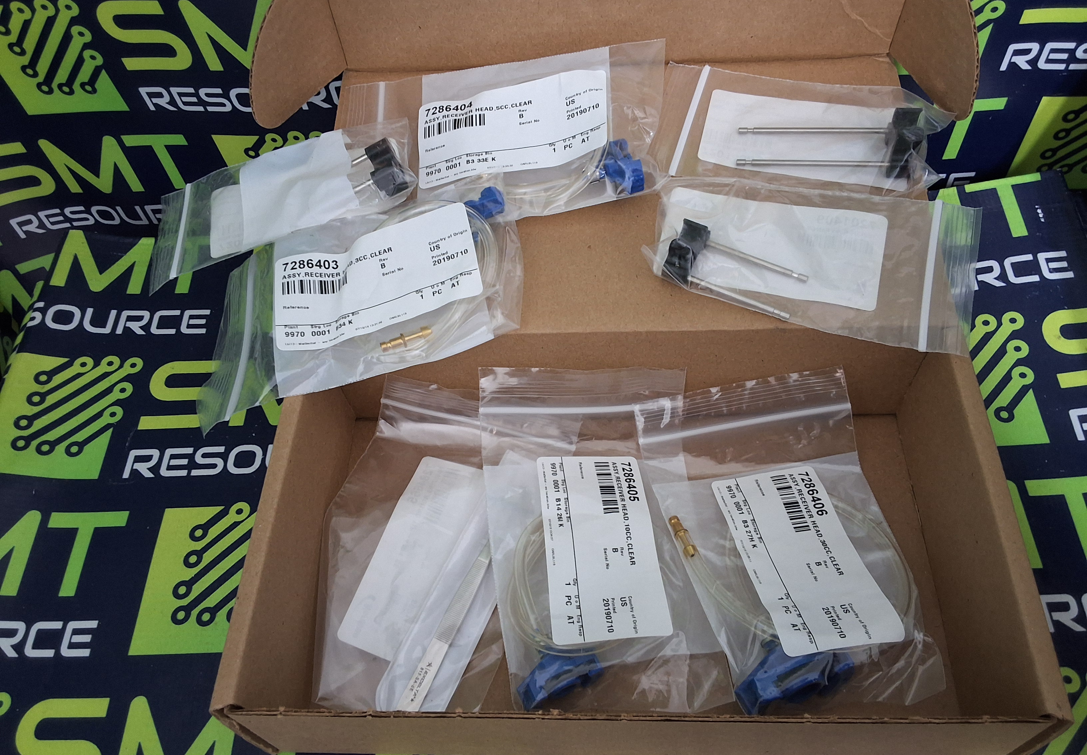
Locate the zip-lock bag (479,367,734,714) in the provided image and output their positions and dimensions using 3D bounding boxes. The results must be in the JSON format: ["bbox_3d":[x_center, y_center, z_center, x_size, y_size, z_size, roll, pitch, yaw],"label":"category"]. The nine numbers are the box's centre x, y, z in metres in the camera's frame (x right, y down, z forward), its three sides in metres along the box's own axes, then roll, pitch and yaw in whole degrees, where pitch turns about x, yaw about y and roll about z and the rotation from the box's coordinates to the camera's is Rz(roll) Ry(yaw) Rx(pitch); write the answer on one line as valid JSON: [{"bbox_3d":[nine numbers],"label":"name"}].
[{"bbox_3d":[0.026,0.071,0.398,0.100,0.036,0.153,-5,68,1],"label":"zip-lock bag"}]

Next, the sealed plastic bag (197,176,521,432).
[{"bbox_3d":[-0.089,-0.040,0.410,0.165,0.035,0.102,-14,58,12],"label":"sealed plastic bag"}]

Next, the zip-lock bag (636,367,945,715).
[{"bbox_3d":[0.107,0.070,0.392,0.102,0.042,0.151,-9,69,-2],"label":"zip-lock bag"}]

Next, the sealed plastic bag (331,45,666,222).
[{"bbox_3d":[-0.026,-0.120,0.439,0.167,0.028,0.102,-3,63,8],"label":"sealed plastic bag"}]

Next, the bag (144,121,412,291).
[{"bbox_3d":[-0.126,-0.085,0.419,0.131,0.032,0.070,-17,52,6],"label":"bag"}]

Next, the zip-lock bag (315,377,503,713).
[{"bbox_3d":[-0.046,0.077,0.406,0.096,0.029,0.151,8,69,9],"label":"zip-lock bag"}]

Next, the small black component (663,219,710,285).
[{"bbox_3d":[0.064,-0.055,0.391,0.013,0.015,0.034,17,66,12],"label":"small black component"}]

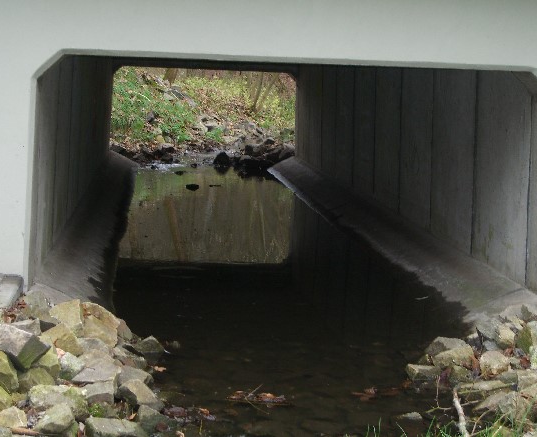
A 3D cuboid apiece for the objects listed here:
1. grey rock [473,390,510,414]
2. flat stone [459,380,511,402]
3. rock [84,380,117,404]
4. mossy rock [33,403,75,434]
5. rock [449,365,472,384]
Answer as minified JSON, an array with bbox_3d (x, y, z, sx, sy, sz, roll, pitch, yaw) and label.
[{"bbox_3d":[1.324,1.082,6.770,0.230,0.130,0.200,1,7,0],"label":"grey rock"},{"bbox_3d":[1.417,1.135,7.513,0.334,0.100,0.267,3,7,11],"label":"flat stone"},{"bbox_3d":[-0.986,1.021,6.719,0.210,0.140,0.190,1,7,0],"label":"rock"},{"bbox_3d":[-1.157,1.081,6.188,0.214,0.123,0.214,-2,8,-30],"label":"mossy rock"},{"bbox_3d":[1.267,1.024,7.516,0.170,0.130,0.160,1,7,0],"label":"rock"}]

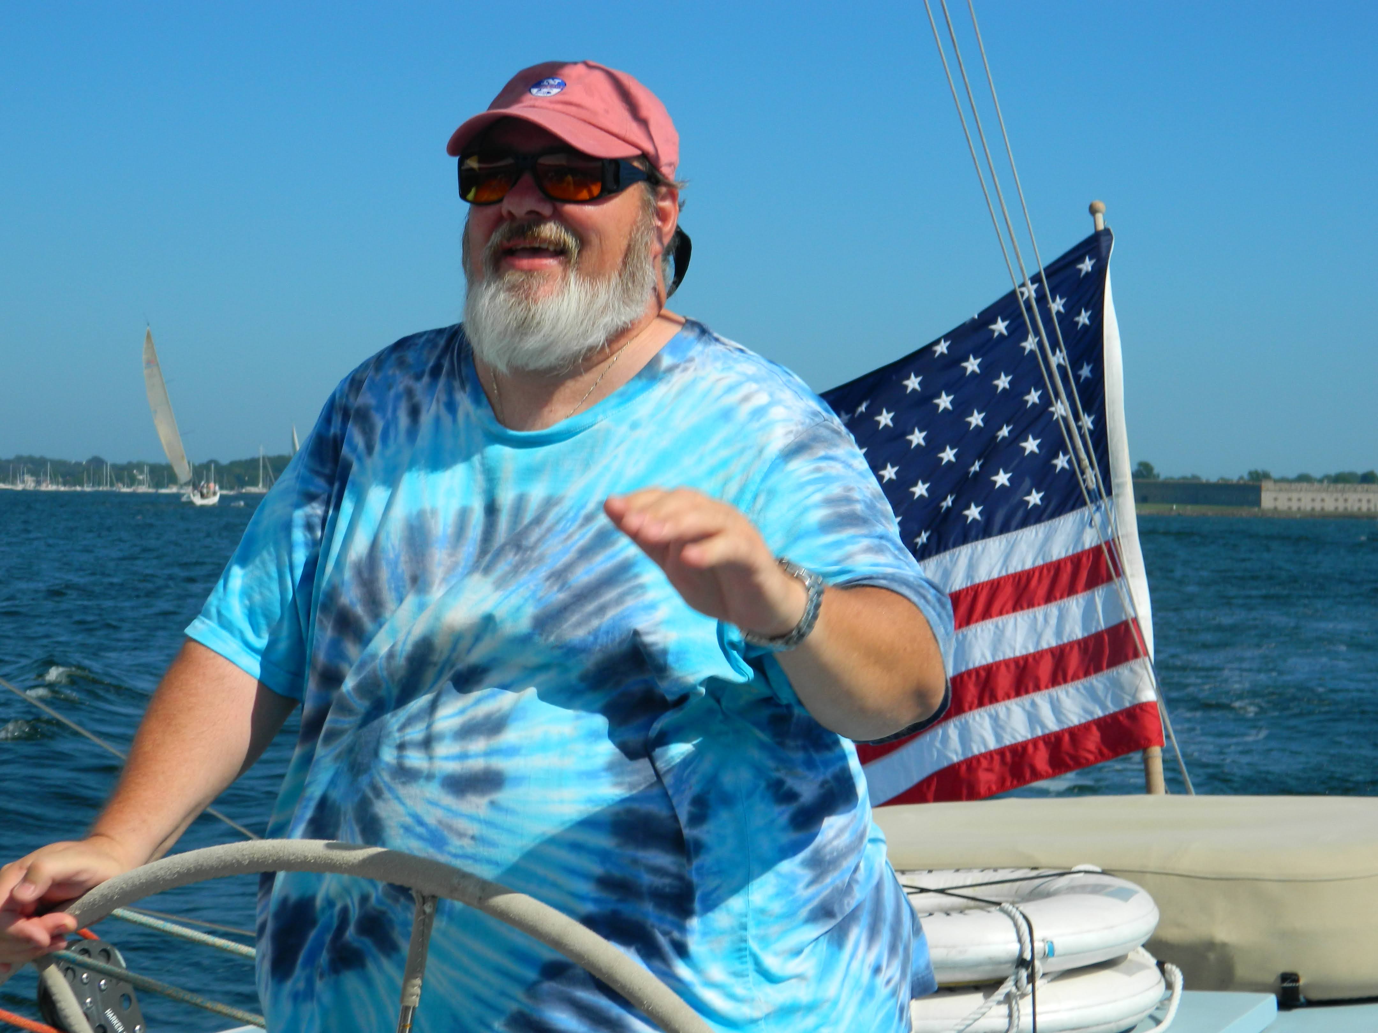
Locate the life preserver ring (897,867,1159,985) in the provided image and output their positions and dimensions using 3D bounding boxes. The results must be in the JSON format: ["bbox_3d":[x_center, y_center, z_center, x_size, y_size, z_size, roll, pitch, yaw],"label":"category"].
[{"bbox_3d":[0.259,0.496,3.380,0.610,0.080,0.610,-4,-1,0],"label":"life preserver ring"}]

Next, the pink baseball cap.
[{"bbox_3d":[-0.123,-0.383,2.690,0.182,0.127,0.270,1,-3,27],"label":"pink baseball cap"}]

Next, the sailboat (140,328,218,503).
[{"bbox_3d":[-57.105,-11.078,308.000,4.500,20.500,12.500,-17,6,-19],"label":"sailboat"}]

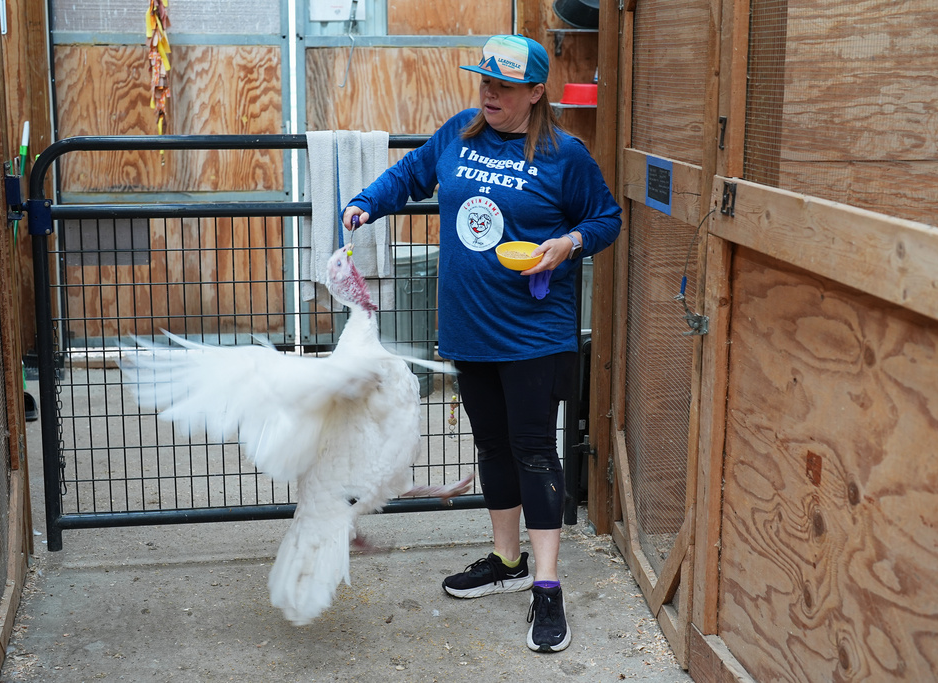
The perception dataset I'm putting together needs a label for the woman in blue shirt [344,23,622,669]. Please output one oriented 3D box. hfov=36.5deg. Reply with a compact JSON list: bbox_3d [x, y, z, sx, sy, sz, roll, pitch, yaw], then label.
[{"bbox_3d":[0.083,-0.011,3.848,0.600,1.630,0.640,6,11,28],"label":"woman in blue shirt"}]

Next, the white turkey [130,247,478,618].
[{"bbox_3d":[-0.416,0.244,3.720,0.820,1.000,0.650,4,11,20],"label":"white turkey"}]

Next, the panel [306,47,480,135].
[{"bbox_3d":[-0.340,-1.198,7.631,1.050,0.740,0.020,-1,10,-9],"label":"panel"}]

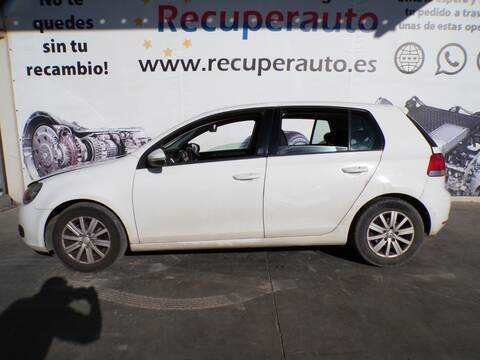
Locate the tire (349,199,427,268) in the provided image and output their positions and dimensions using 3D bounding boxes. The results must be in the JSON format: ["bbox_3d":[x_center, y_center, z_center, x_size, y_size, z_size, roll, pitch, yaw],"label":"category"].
[{"bbox_3d":[1.289,0.456,2.915,0.618,0.618,0.202,-1,8,-1],"label":"tire"}]

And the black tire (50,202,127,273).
[{"bbox_3d":[-1.288,0.498,2.872,0.618,0.618,0.202,-1,8,-1],"label":"black tire"}]

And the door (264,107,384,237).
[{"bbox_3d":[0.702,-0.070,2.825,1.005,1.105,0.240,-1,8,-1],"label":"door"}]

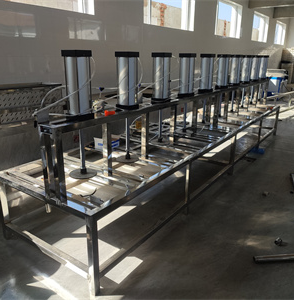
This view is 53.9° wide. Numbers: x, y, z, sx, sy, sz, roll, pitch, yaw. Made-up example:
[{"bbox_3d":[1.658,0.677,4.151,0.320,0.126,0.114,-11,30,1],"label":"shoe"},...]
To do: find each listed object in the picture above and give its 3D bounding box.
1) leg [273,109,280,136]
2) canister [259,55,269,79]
[{"bbox_3d":[2.679,-0.575,5.984,0.050,0.580,0.050,13,21,33],"label":"leg"},{"bbox_3d":[2.272,-1.609,5.670,0.135,0.415,0.135,13,21,33],"label":"canister"}]

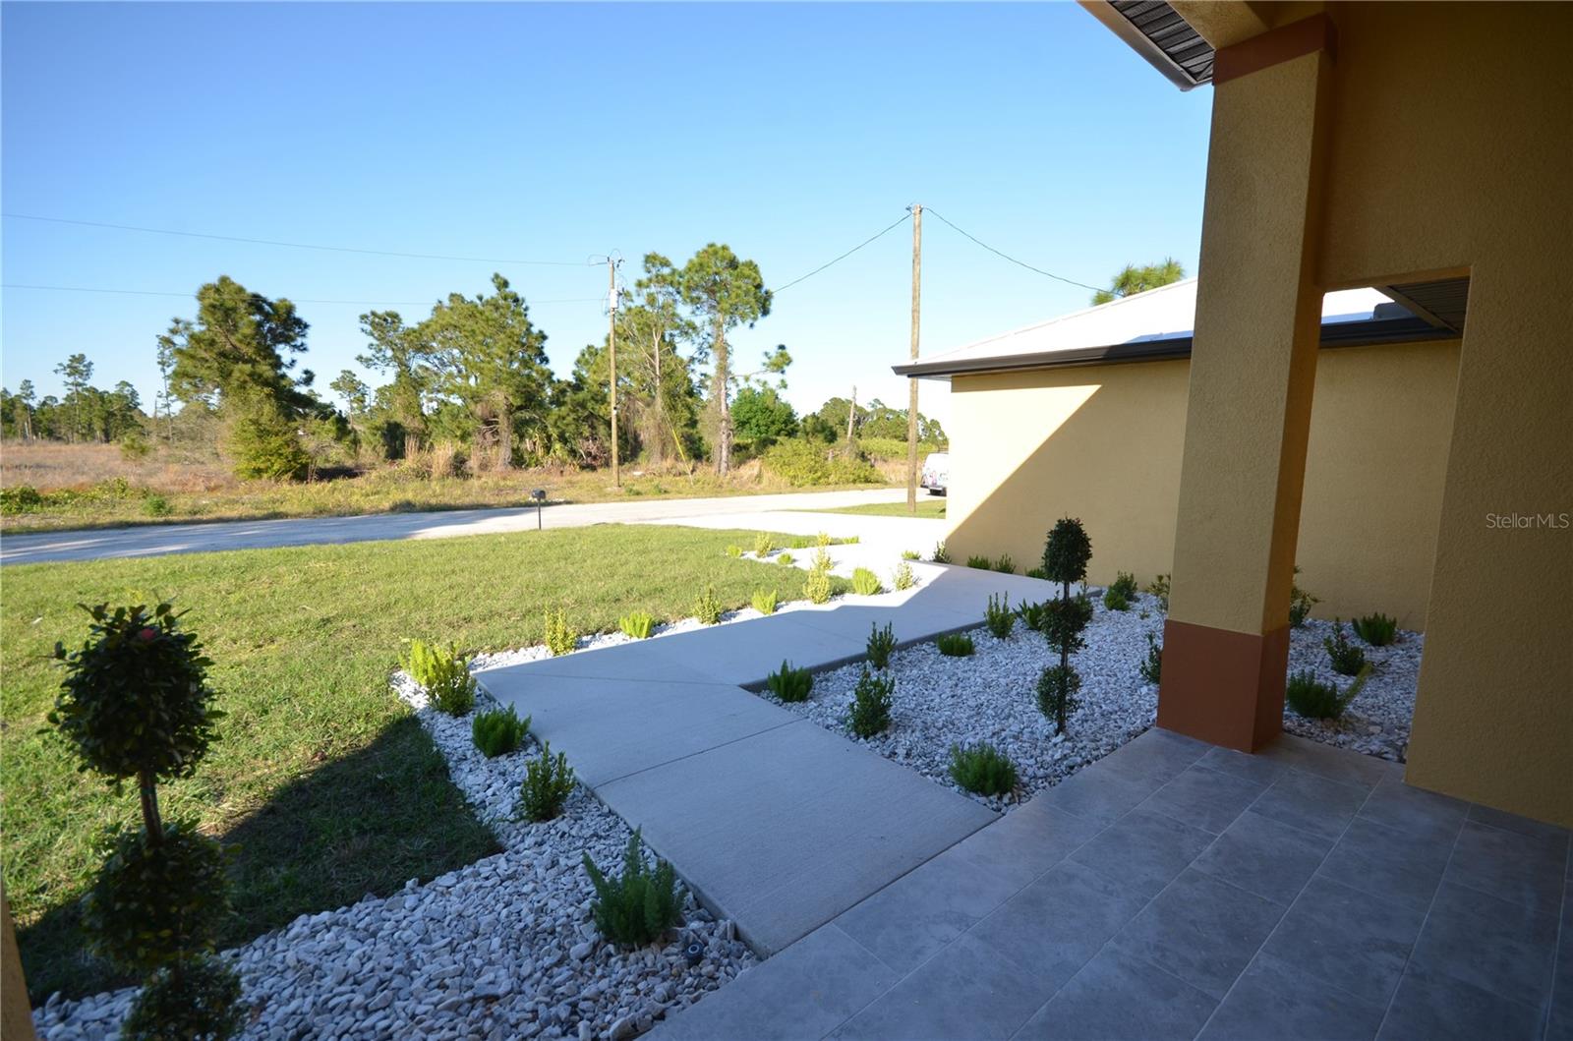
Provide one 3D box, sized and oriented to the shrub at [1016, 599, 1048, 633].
[{"bbox_3d":[2.239,0.835,5.888,0.310,0.290,0.340,-5,8,-38],"label":"shrub"}]

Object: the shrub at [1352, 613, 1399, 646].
[{"bbox_3d":[4.948,0.904,5.472,0.290,0.270,0.300,-5,8,-38],"label":"shrub"}]

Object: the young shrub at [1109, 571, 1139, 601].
[{"bbox_3d":[3.752,0.706,7.226,0.310,0.300,0.310,-5,8,-38],"label":"young shrub"}]

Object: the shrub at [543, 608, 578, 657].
[{"bbox_3d":[-1.766,0.859,5.092,0.260,0.350,0.260,-5,8,-38],"label":"shrub"}]

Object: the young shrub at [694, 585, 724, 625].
[{"bbox_3d":[-0.721,0.767,6.044,0.260,0.340,0.260,1,7,0],"label":"young shrub"}]

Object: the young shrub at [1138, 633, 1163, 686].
[{"bbox_3d":[2.565,0.931,4.515,0.260,0.360,0.260,-5,8,-38],"label":"young shrub"}]

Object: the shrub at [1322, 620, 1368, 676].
[{"bbox_3d":[4.124,0.935,4.808,0.290,0.380,0.290,-5,8,-38],"label":"shrub"}]

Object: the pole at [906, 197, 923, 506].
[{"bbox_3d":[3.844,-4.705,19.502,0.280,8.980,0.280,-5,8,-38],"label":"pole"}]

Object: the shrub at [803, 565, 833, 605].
[{"bbox_3d":[0.335,0.669,6.930,0.310,0.390,0.310,1,6,0],"label":"shrub"}]

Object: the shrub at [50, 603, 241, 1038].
[{"bbox_3d":[-1.376,0.829,1.436,0.310,1.260,0.310,-5,8,-38],"label":"shrub"}]

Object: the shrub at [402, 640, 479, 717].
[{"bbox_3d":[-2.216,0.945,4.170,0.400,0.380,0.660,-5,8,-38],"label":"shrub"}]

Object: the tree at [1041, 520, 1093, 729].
[{"bbox_3d":[1.603,0.601,3.713,0.300,1.260,0.300,-5,8,-38],"label":"tree"}]

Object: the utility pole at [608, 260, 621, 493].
[{"bbox_3d":[-7.839,-6.644,30.076,0.360,10.300,0.360,-5,8,-38],"label":"utility pole"}]

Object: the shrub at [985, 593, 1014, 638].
[{"bbox_3d":[1.891,0.826,5.738,0.250,0.380,0.250,-5,8,-38],"label":"shrub"}]

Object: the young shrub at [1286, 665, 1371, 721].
[{"bbox_3d":[3.303,1.025,3.984,0.350,0.300,0.390,-5,8,-38],"label":"young shrub"}]

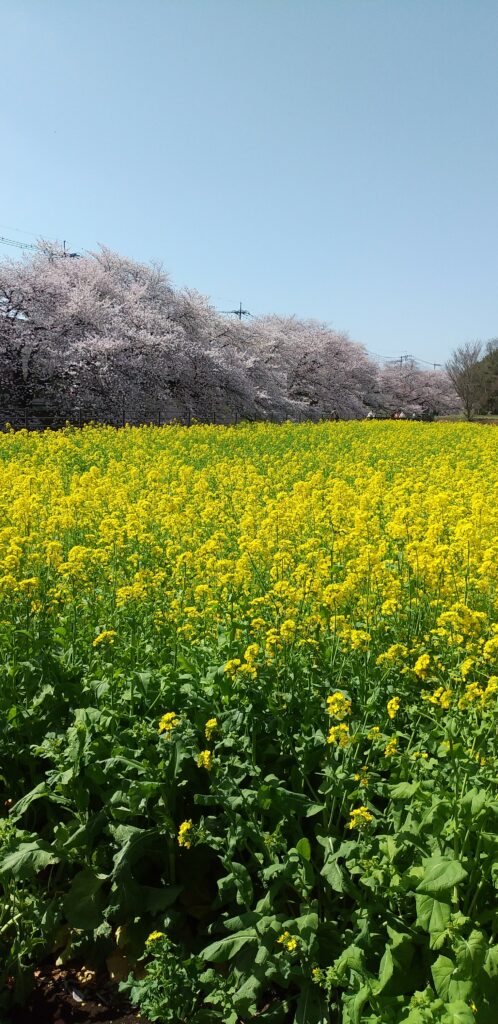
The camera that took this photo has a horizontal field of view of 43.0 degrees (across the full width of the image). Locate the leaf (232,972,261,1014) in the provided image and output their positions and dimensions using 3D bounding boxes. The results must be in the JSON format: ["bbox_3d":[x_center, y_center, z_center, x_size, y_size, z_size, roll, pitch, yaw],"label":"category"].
[{"bbox_3d":[-0.006,1.121,1.470,0.065,0.085,0.060,0,9,0],"label":"leaf"}]

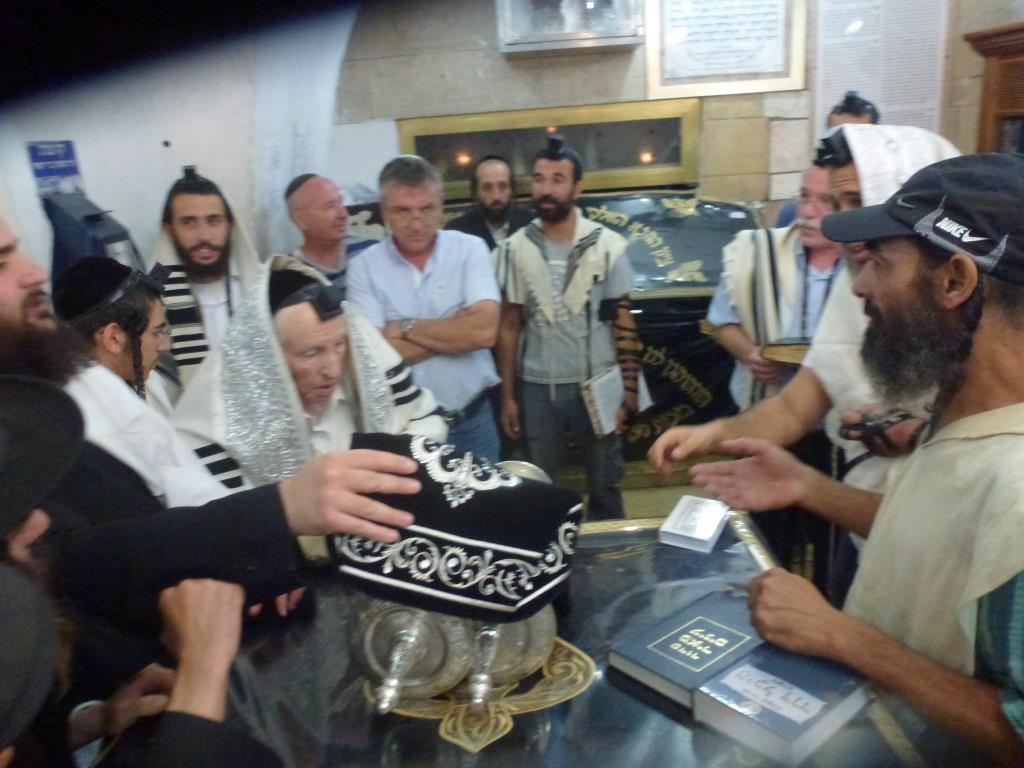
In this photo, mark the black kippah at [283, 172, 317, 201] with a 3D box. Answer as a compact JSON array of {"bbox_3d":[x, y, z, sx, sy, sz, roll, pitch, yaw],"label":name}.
[{"bbox_3d":[-0.724,-0.683,2.420,0.155,0.045,0.155,-35,13,17],"label":"black kippah"}]

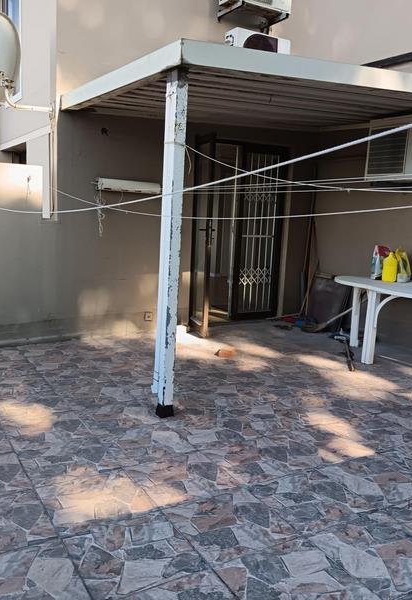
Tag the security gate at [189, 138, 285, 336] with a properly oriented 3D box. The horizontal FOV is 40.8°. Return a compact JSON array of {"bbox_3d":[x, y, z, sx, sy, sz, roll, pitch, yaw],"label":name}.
[{"bbox_3d":[0.473,-0.672,6.047,1.243,2.026,0.407,-3,11,-30],"label":"security gate"}]

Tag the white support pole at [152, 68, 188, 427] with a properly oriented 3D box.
[{"bbox_3d":[-0.206,-0.307,3.446,0.080,2.119,0.100,-3,11,-30],"label":"white support pole"}]

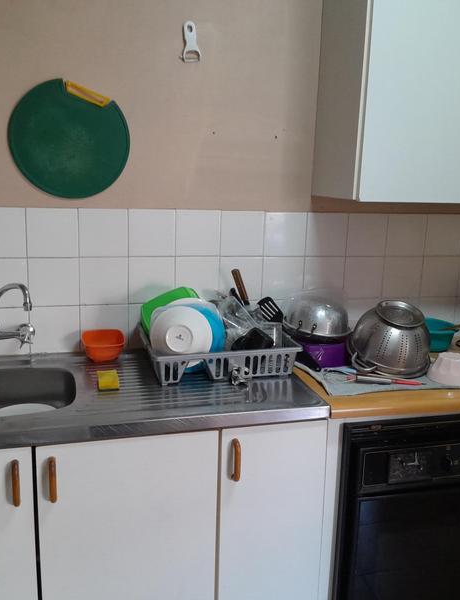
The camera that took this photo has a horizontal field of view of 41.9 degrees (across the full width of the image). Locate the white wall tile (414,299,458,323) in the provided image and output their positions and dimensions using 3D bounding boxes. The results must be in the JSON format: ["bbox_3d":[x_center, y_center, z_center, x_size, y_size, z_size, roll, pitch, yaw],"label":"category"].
[{"bbox_3d":[0.775,0.064,2.262,0.150,0.150,0.010,-1,11,-14],"label":"white wall tile"}]

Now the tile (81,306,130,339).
[{"bbox_3d":[-0.404,0.091,1.935,0.150,0.150,0.008,-1,10,-15],"label":"tile"}]

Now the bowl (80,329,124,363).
[{"bbox_3d":[-0.390,0.146,1.851,0.124,0.073,0.130,-1,10,-15],"label":"bowl"}]

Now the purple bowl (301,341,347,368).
[{"bbox_3d":[0.284,0.149,1.907,0.175,0.088,0.175,-1,11,-14],"label":"purple bowl"}]

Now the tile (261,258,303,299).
[{"bbox_3d":[0.185,-0.071,2.035,0.149,0.148,0.008,-1,11,-15],"label":"tile"}]

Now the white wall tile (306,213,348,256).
[{"bbox_3d":[0.337,-0.226,2.088,0.150,0.150,0.010,-1,11,-14],"label":"white wall tile"}]

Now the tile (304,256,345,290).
[{"bbox_3d":[0.335,-0.076,2.102,0.150,0.150,0.008,-1,10,-15],"label":"tile"}]

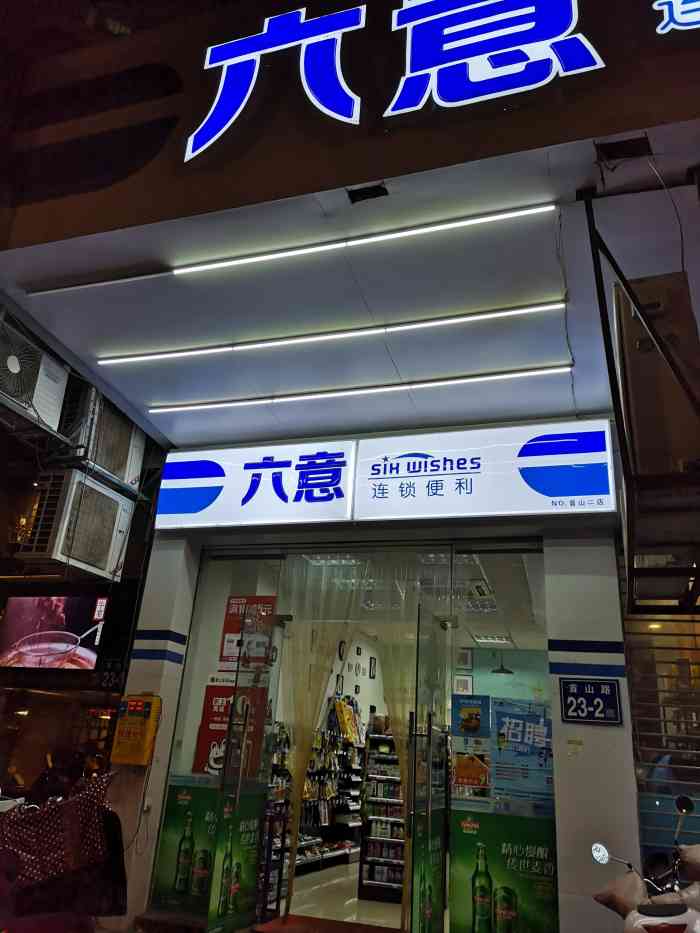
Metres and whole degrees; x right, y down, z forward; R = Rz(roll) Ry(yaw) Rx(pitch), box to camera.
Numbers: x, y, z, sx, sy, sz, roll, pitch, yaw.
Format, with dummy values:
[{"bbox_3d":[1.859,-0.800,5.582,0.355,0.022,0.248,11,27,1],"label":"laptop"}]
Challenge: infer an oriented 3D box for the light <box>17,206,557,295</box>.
[{"bbox_3d":[-0.547,-1.302,4.490,3.520,0.040,0.040,-4,-25,18],"label":"light"}]

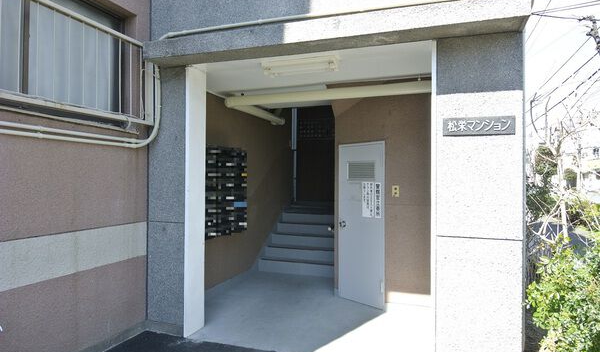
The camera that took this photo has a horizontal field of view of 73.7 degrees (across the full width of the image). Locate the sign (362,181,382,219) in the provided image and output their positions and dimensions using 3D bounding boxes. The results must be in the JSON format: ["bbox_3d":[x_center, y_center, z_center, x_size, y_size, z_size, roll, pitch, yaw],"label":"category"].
[{"bbox_3d":[0.814,0.275,4.544,0.006,0.397,0.275,1,-1,-40],"label":"sign"}]

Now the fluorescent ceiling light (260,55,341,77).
[{"bbox_3d":[0.002,-0.981,3.608,0.709,0.093,0.141,0,-1,19],"label":"fluorescent ceiling light"}]

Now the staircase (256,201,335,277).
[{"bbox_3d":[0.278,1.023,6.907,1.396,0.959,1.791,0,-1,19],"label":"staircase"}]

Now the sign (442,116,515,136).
[{"bbox_3d":[1.276,-0.352,2.854,0.471,0.132,0.022,0,-1,19],"label":"sign"}]

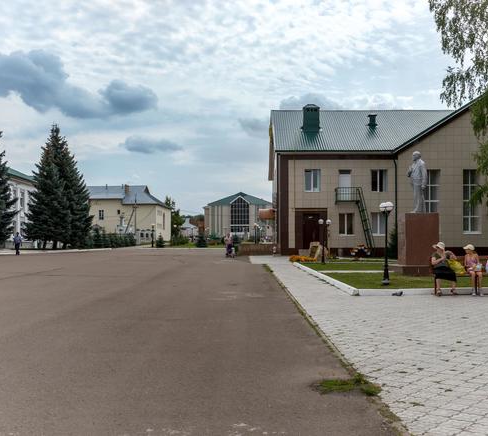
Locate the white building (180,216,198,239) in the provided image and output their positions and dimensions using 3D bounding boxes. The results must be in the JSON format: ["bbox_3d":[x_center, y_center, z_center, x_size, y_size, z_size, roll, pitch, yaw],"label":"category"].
[{"bbox_3d":[-14.633,3.060,145.000,7.000,6.500,7.500,0,-2,0],"label":"white building"}]

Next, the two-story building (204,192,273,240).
[{"bbox_3d":[-0.672,-0.105,131.081,16.500,11.800,18.000,0,-2,0],"label":"two-story building"}]

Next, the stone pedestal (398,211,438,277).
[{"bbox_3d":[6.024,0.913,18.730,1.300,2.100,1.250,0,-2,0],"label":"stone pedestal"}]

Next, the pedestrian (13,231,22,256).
[{"bbox_3d":[-17.232,1.978,41.457,0.550,1.730,0.420,0,-2,-6],"label":"pedestrian"}]

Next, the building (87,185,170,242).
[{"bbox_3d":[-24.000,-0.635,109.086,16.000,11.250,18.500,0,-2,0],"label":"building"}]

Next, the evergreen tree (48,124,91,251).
[{"bbox_3d":[-19.087,-3.242,57.000,5.800,13.100,5.800,0,-2,0],"label":"evergreen tree"}]

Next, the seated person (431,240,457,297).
[{"bbox_3d":[4.826,1.220,13.116,0.660,1.300,0.750,0,-2,-6],"label":"seated person"}]

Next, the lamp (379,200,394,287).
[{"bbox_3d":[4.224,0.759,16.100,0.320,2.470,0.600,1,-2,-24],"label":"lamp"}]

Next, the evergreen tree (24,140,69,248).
[{"bbox_3d":[-20.267,-3.209,56.643,5.300,12.700,5.300,0,-2,0],"label":"evergreen tree"}]

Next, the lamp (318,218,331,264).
[{"bbox_3d":[4.285,1.257,28.900,0.620,2.420,0.340,0,-2,0],"label":"lamp"}]

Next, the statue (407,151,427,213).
[{"bbox_3d":[6.481,-1.326,20.300,0.700,2.340,0.820,0,-2,-5],"label":"statue"}]

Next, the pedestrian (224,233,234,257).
[{"bbox_3d":[-1.026,1.843,36.800,0.600,1.630,0.500,0,-2,-14],"label":"pedestrian"}]

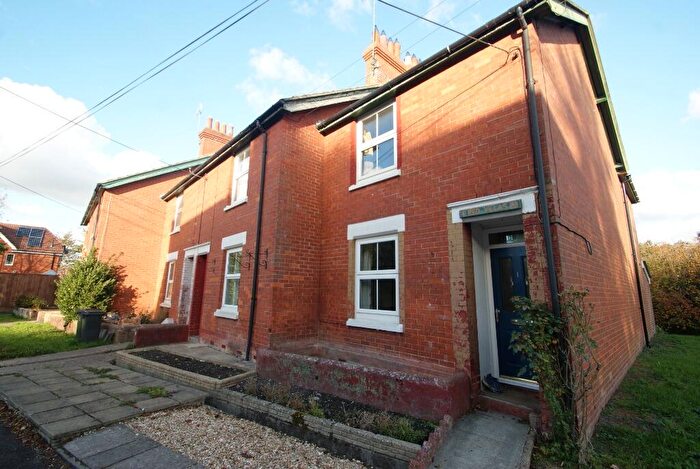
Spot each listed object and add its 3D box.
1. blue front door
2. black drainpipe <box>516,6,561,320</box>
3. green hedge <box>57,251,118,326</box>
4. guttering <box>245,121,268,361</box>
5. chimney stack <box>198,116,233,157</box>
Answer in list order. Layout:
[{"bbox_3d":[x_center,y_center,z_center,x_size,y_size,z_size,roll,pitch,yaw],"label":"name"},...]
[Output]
[{"bbox_3d":[2.545,1.133,4.309,0.058,1.918,0.783,12,-16,-43],"label":"blue front door"},{"bbox_3d":[2.270,-0.566,3.487,0.342,4.895,0.091,12,-16,-43],"label":"black drainpipe"},{"bbox_3d":[-8.545,1.731,9.425,1.384,2.523,1.442,12,-16,-43],"label":"green hedge"},{"bbox_3d":[-2.062,-0.047,6.256,0.325,5.121,0.091,12,-16,-43],"label":"guttering"},{"bbox_3d":[-6.830,-4.750,15.090,1.615,2.204,0.618,12,-16,-43],"label":"chimney stack"}]

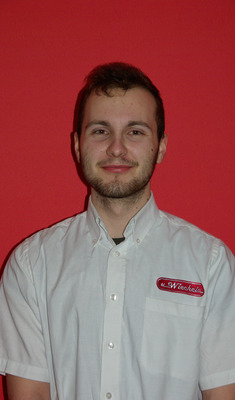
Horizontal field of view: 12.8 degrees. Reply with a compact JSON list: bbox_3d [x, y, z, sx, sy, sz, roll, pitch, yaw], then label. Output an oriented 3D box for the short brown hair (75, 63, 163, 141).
[{"bbox_3d":[0.006,-0.176,1.985,0.167,0.170,0.200,1,3,5],"label":"short brown hair"}]

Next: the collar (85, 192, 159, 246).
[{"bbox_3d":[0.011,0.036,2.000,0.142,0.105,0.140,1,3,5],"label":"collar"}]

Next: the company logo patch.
[{"bbox_3d":[0.118,0.162,1.950,0.092,0.028,0.008,8,-10,-9],"label":"company logo patch"}]

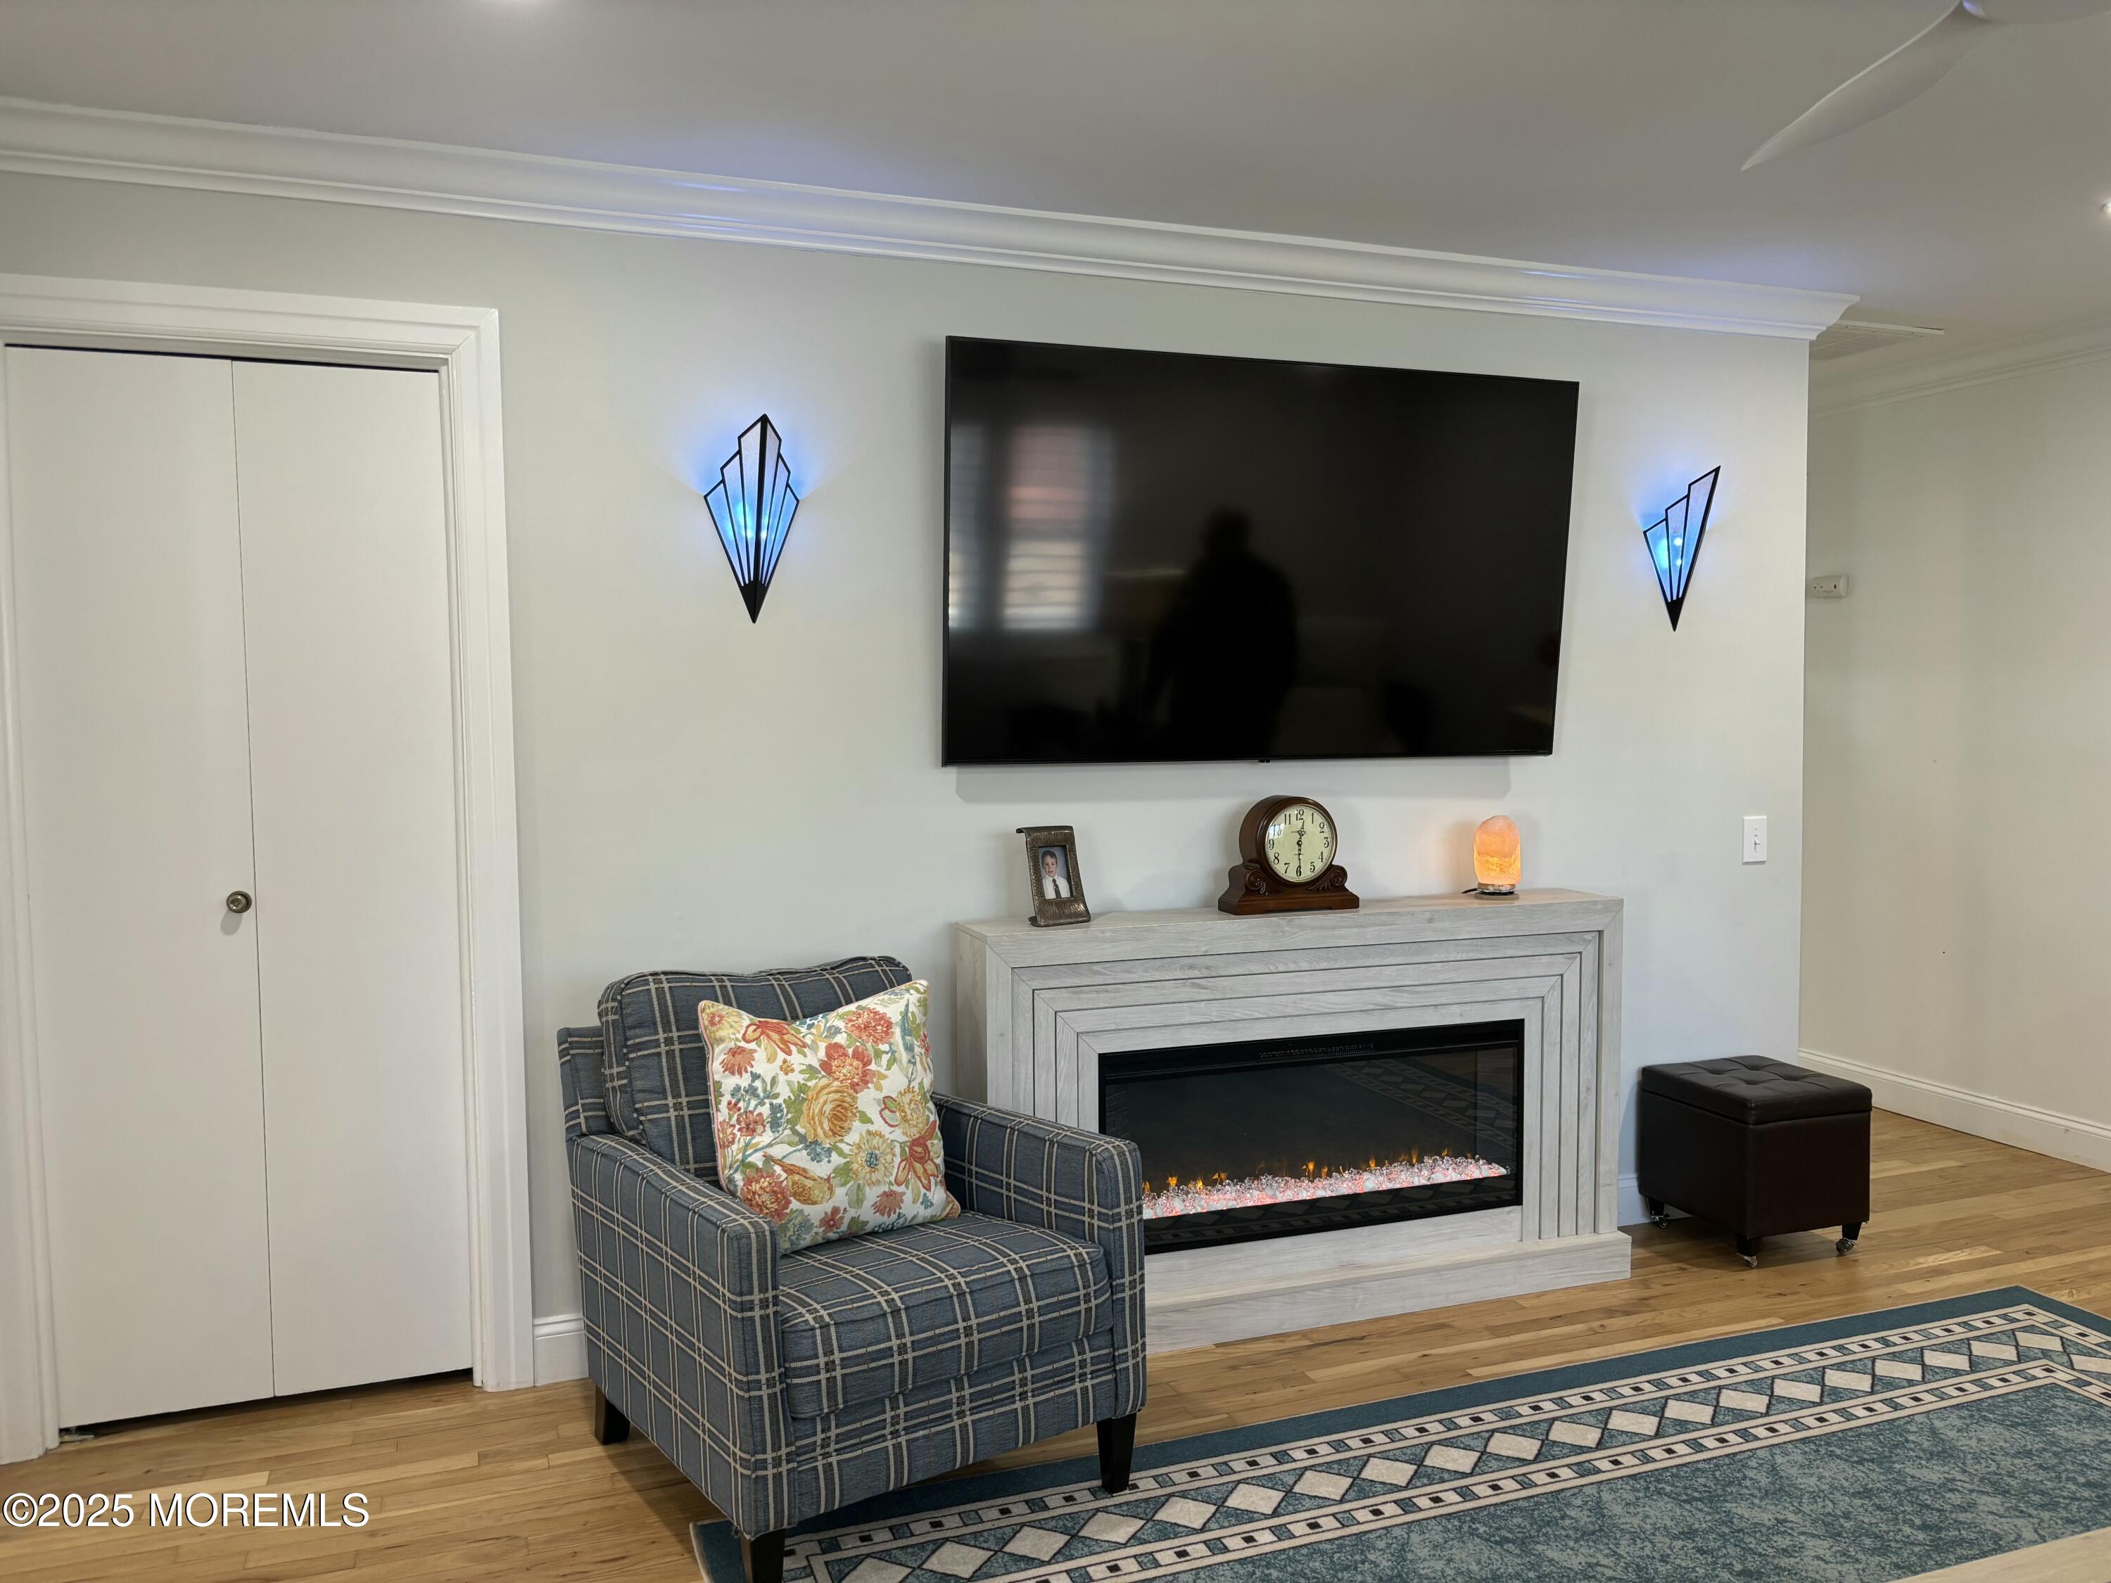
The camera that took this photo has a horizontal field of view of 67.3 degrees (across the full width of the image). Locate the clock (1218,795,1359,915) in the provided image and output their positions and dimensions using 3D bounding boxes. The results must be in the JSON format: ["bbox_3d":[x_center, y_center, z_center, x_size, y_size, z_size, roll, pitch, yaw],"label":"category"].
[{"bbox_3d":[0.543,0.141,3.670,0.310,0.266,0.100,-1,3,-20],"label":"clock"}]

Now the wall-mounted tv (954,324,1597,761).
[{"bbox_3d":[0.499,-0.520,3.630,1.560,0.892,0.060,-1,8,-20],"label":"wall-mounted tv"}]

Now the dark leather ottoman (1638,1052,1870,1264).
[{"bbox_3d":[1.775,0.937,4.035,0.372,0.420,0.380,-1,3,-20],"label":"dark leather ottoman"}]

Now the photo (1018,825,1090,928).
[{"bbox_3d":[-0.006,0.186,3.495,0.125,0.205,0.105,-2,3,-30],"label":"photo"}]

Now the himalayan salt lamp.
[{"bbox_3d":[1.082,0.161,3.881,0.100,0.196,0.100,0,3,0],"label":"himalayan salt lamp"}]

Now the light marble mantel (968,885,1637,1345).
[{"bbox_3d":[0.581,0.726,3.642,1.590,0.900,0.290,-1,3,-20],"label":"light marble mantel"}]

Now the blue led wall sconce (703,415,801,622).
[{"bbox_3d":[-0.605,-0.552,3.244,0.197,0.400,0.158,-1,3,-20],"label":"blue led wall sconce"}]

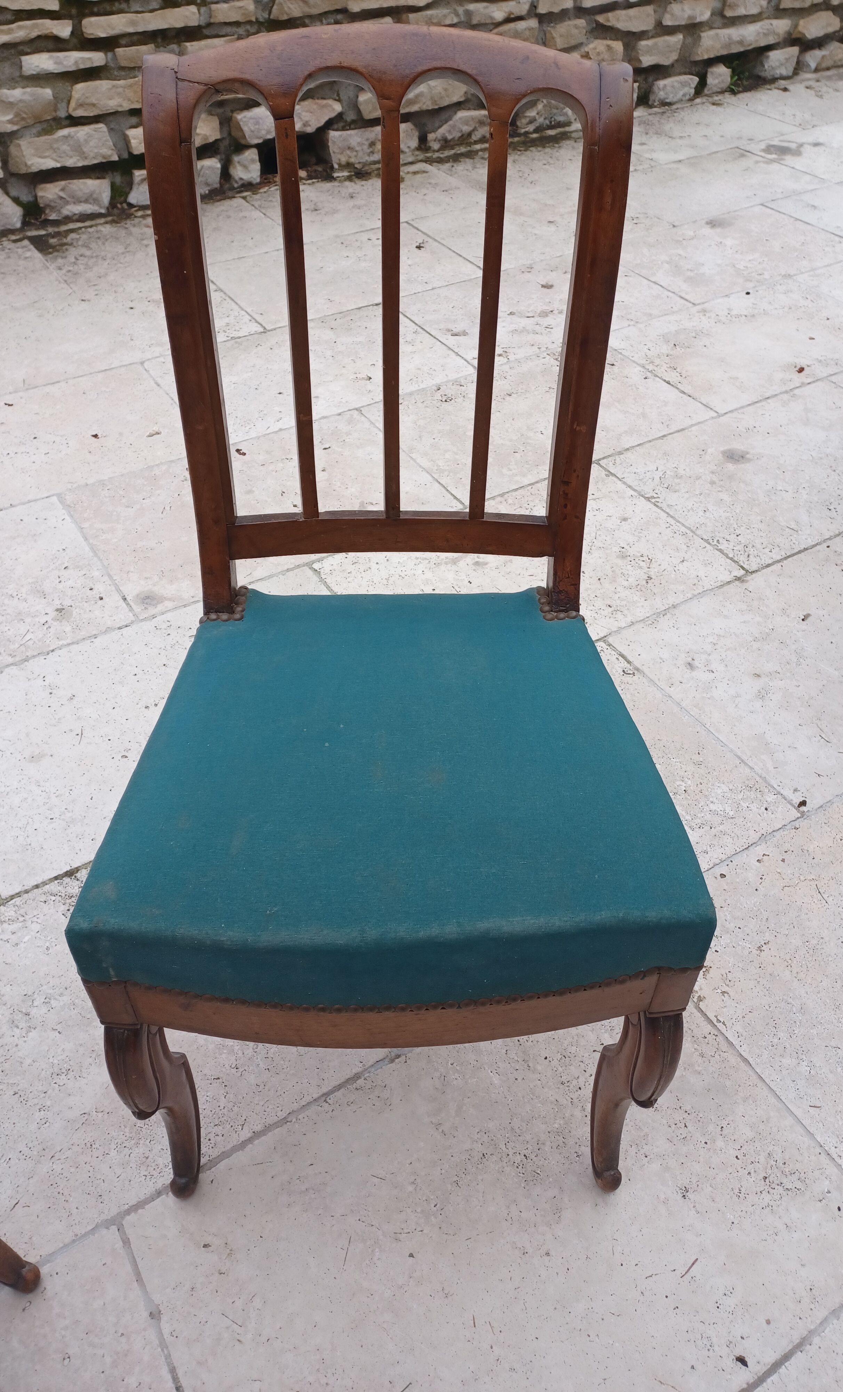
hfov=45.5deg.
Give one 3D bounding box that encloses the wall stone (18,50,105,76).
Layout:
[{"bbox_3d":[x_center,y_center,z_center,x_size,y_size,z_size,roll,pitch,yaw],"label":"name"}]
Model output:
[{"bbox_3d":[-0.933,-1.643,2.590,0.216,0.037,0.100,-23,49,-22],"label":"wall stone"}]

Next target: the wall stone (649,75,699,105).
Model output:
[{"bbox_3d":[0.856,-2.152,3.550,0.215,0.088,0.130,-23,49,-22],"label":"wall stone"}]

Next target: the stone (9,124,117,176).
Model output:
[{"bbox_3d":[-0.990,-1.494,2.722,0.292,0.089,0.120,-23,49,-22],"label":"stone"}]

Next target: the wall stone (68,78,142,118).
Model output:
[{"bbox_3d":[-0.852,-1.620,2.699,0.227,0.072,0.120,-23,49,-22],"label":"wall stone"}]

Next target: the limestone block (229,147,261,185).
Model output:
[{"bbox_3d":[-0.546,-1.580,2.988,0.099,0.090,0.100,-23,49,-22],"label":"limestone block"}]

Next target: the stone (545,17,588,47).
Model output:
[{"bbox_3d":[0.431,-2.122,3.210,0.161,0.070,0.130,-23,49,-22],"label":"stone"}]

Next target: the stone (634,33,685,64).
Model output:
[{"bbox_3d":[0.771,-2.204,3.426,0.191,0.083,0.130,-23,49,-22],"label":"stone"}]

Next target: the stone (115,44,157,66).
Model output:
[{"bbox_3d":[-0.752,-1.666,2.607,0.101,0.044,0.100,-23,49,-22],"label":"stone"}]

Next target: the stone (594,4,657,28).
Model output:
[{"bbox_3d":[0.634,-2.218,3.292,0.243,0.062,0.130,-23,49,-22],"label":"stone"}]

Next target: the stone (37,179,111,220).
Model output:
[{"bbox_3d":[-0.978,-1.401,2.806,0.198,0.095,0.120,-23,49,-22],"label":"stone"}]

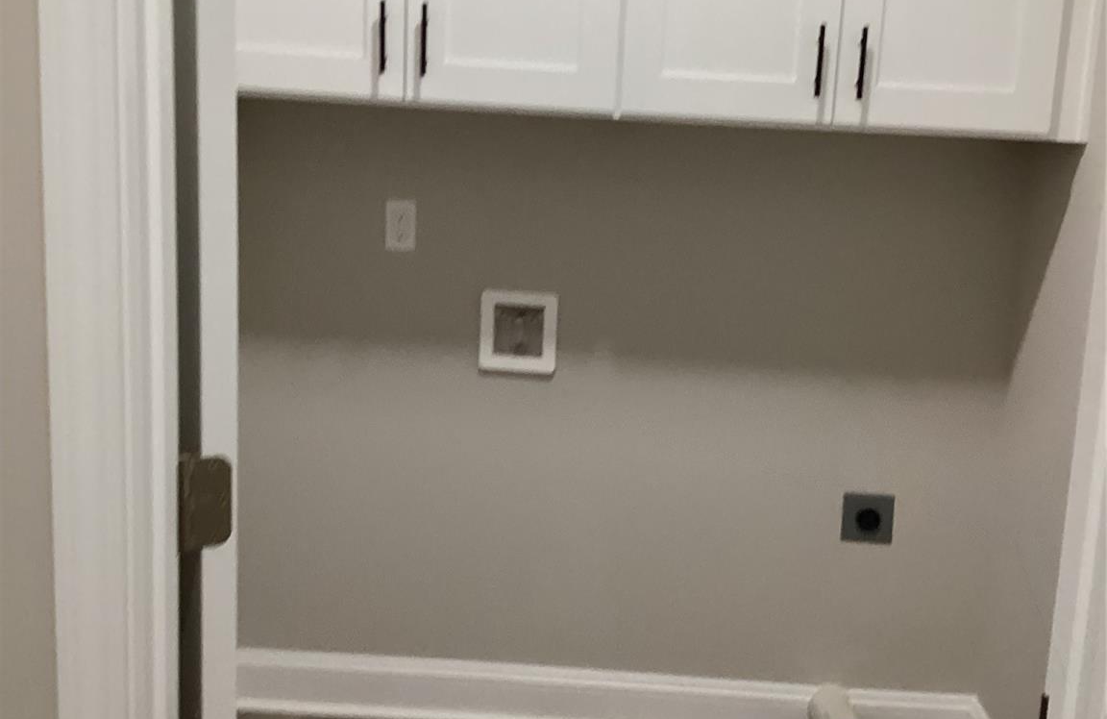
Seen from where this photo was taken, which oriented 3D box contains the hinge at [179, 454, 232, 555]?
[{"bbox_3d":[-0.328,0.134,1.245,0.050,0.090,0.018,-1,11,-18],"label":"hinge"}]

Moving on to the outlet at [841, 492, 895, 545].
[{"bbox_3d":[0.726,0.368,3.049,0.116,0.115,0.015,3,11,2],"label":"outlet"}]

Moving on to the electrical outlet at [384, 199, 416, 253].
[{"bbox_3d":[-0.342,-0.300,2.967,0.070,0.114,0.010,3,11,2],"label":"electrical outlet"}]

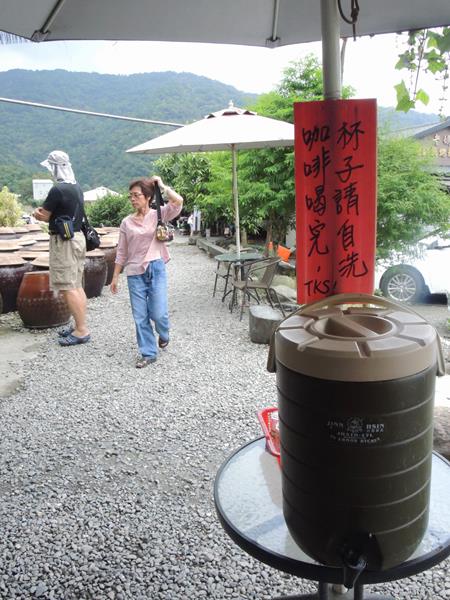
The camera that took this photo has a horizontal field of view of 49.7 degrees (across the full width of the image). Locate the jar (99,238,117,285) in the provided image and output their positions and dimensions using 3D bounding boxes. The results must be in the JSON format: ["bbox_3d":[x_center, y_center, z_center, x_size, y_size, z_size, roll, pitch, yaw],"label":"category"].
[{"bbox_3d":[-2.201,-0.654,8.772,0.600,0.740,0.600,-4,11,0],"label":"jar"}]

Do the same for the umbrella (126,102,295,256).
[{"bbox_3d":[0.144,-1.225,6.499,2.680,2.630,2.680,-4,11,0],"label":"umbrella"}]

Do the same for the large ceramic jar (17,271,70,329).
[{"bbox_3d":[-2.169,-0.014,5.817,0.635,0.610,0.635,-4,11,0],"label":"large ceramic jar"}]

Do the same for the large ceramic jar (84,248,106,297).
[{"bbox_3d":[-2.123,-0.417,7.530,0.600,0.740,0.600,-4,11,0],"label":"large ceramic jar"}]

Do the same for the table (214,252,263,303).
[{"bbox_3d":[0.202,-0.255,6.689,0.670,0.635,0.670,-4,11,0],"label":"table"}]

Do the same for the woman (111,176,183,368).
[{"bbox_3d":[-0.661,-0.232,4.229,0.580,1.580,0.450,0,12,20],"label":"woman"}]

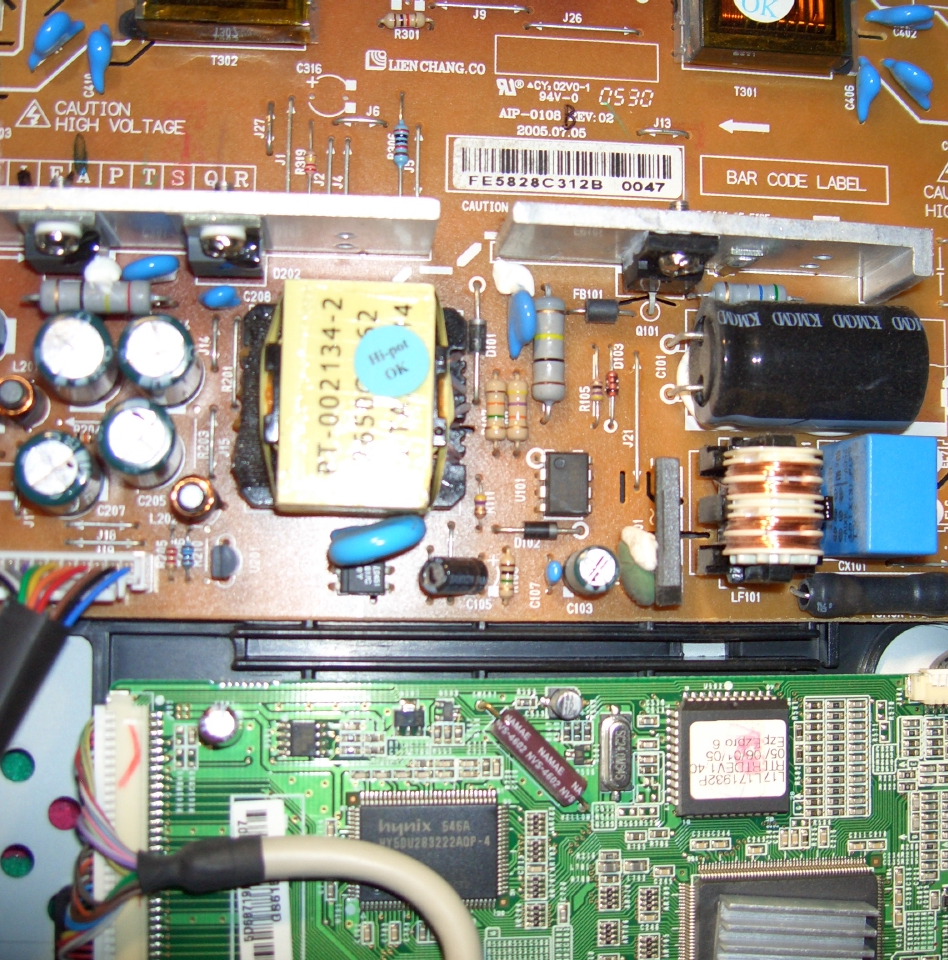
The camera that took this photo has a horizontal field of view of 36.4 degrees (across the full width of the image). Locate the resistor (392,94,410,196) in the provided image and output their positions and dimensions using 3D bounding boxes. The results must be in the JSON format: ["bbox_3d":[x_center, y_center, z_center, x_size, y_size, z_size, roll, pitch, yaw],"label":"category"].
[{"bbox_3d":[-0.011,-0.050,0.219,0.002,0.003,0.018,1,86,-6],"label":"resistor"}]

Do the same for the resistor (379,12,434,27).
[{"bbox_3d":[-0.010,-0.069,0.216,0.008,0.003,0.002,3,85,-6],"label":"resistor"}]

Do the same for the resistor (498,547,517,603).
[{"bbox_3d":[0.005,0.014,0.207,0.002,0.003,0.008,1,85,-6],"label":"resistor"}]

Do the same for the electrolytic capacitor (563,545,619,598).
[{"bbox_3d":[0.017,0.014,0.213,0.007,0.011,0.007,1,86,-6],"label":"electrolytic capacitor"}]

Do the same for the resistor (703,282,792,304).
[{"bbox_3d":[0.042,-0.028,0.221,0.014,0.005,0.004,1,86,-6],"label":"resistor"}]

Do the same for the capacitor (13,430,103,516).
[{"bbox_3d":[-0.057,-0.001,0.199,0.010,0.016,0.010,1,85,-6],"label":"capacitor"}]

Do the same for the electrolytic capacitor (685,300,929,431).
[{"bbox_3d":[0.047,-0.016,0.206,0.030,0.018,0.018,2,85,-6],"label":"electrolytic capacitor"}]

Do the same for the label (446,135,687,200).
[{"bbox_3d":[0.014,-0.047,0.219,0.035,0.001,0.008,1,85,-6],"label":"label"}]

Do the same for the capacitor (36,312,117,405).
[{"bbox_3d":[-0.053,-0.016,0.195,0.010,0.019,0.010,1,85,-9],"label":"capacitor"}]

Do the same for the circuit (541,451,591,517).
[{"bbox_3d":[0.013,0.001,0.208,0.008,0.004,0.009,1,85,-6],"label":"circuit"}]

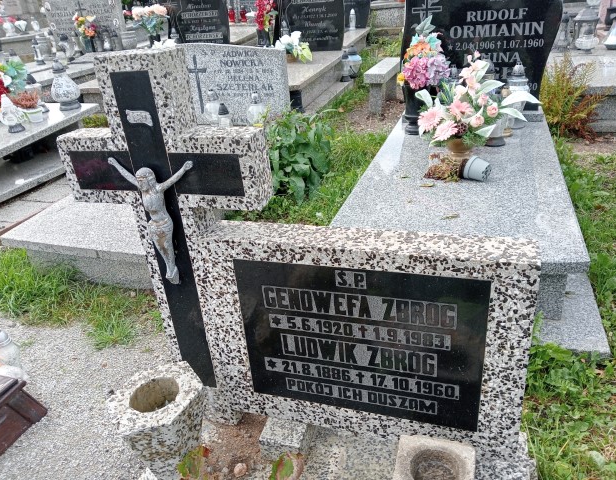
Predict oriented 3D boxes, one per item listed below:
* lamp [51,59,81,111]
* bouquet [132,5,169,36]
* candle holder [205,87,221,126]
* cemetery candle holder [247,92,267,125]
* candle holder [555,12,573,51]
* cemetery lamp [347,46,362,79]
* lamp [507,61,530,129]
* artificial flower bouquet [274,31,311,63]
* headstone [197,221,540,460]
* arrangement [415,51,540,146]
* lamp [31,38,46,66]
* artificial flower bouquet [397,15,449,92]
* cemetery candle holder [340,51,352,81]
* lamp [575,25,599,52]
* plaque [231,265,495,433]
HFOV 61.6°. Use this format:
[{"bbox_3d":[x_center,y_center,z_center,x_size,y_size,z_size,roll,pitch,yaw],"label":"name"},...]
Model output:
[{"bbox_3d":[-1.900,-1.213,4.021,0.226,0.367,0.226,4,27,19],"label":"lamp"},{"bbox_3d":[-1.751,-2.464,5.800,0.380,0.320,0.300,4,27,18],"label":"bouquet"},{"bbox_3d":[-0.757,-1.063,4.149,0.125,0.290,0.125,4,27,18],"label":"candle holder"},{"bbox_3d":[-0.397,-0.979,3.891,0.136,0.273,0.136,4,27,19],"label":"cemetery candle holder"},{"bbox_3d":[2.518,-2.024,5.027,0.165,0.340,0.165,4,27,19],"label":"candle holder"},{"bbox_3d":[0.555,-2.131,6.165,0.170,0.335,0.170,4,27,18],"label":"cemetery lamp"},{"bbox_3d":[1.205,-0.823,2.923,0.122,0.358,0.122,4,27,19],"label":"lamp"},{"bbox_3d":[-0.166,-2.211,5.925,0.380,0.330,0.290,4,27,19],"label":"artificial flower bouquet"},{"bbox_3d":[0.127,0.230,1.224,0.720,0.514,0.107,4,27,19],"label":"headstone"},{"bbox_3d":[0.827,-0.692,2.528,0.560,0.420,0.370,4,27,18],"label":"arrangement"},{"bbox_3d":[-2.904,-2.028,5.547,0.113,0.244,0.113,4,27,19],"label":"lamp"},{"bbox_3d":[0.651,-1.052,2.898,0.270,0.400,0.240,4,27,18],"label":"artificial flower bouquet"},{"bbox_3d":[0.423,-1.998,5.928,0.125,0.325,0.125,4,27,18],"label":"cemetery candle holder"},{"bbox_3d":[2.520,-1.814,4.658,0.200,0.225,0.200,4,27,18],"label":"lamp"},{"bbox_3d":[0.120,0.253,1.272,0.595,0.426,0.030,4,27,18],"label":"plaque"}]

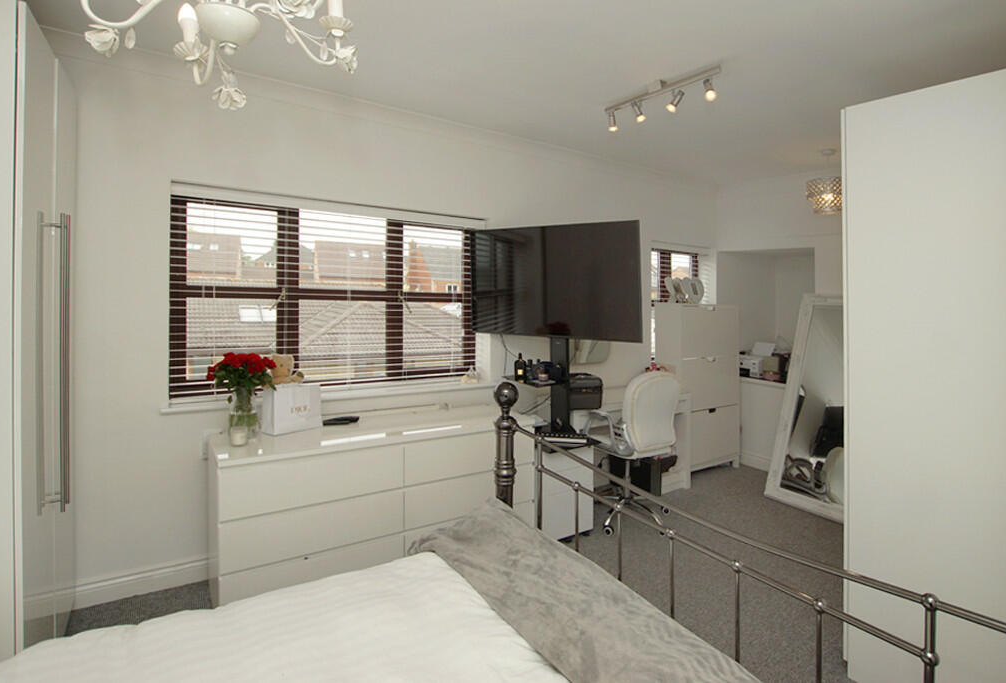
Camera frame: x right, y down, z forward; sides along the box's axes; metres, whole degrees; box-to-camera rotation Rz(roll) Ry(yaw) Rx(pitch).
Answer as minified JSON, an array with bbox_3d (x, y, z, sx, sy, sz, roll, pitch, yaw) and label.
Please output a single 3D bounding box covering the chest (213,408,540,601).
[{"bbox_3d":[-0.640,0.843,2.506,1.600,0.760,0.490,-2,3,-32],"label":"chest"}]

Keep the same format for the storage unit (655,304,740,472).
[{"bbox_3d":[1.732,0.403,4.050,0.790,1.480,0.300,-2,3,-32],"label":"storage unit"}]

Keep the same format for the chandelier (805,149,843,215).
[{"bbox_3d":[2.503,-1.227,3.500,0.280,0.490,0.280,0,3,0],"label":"chandelier"}]

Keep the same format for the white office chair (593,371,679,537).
[{"bbox_3d":[0.870,0.690,3.100,0.570,0.990,0.590,-2,3,-30],"label":"white office chair"}]

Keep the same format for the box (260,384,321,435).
[{"bbox_3d":[-1.118,0.352,2.444,0.240,0.245,0.115,-3,4,-41],"label":"box"}]

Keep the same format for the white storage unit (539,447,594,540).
[{"bbox_3d":[0.255,0.915,2.910,0.400,0.560,0.480,-2,3,-32],"label":"white storage unit"}]

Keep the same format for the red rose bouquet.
[{"bbox_3d":[-1.288,0.277,2.250,0.330,0.440,0.310,-2,3,-32],"label":"red rose bouquet"}]

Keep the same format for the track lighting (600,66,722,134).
[{"bbox_3d":[0.852,-1.327,2.500,0.100,0.150,0.680,-3,4,-45],"label":"track lighting"}]

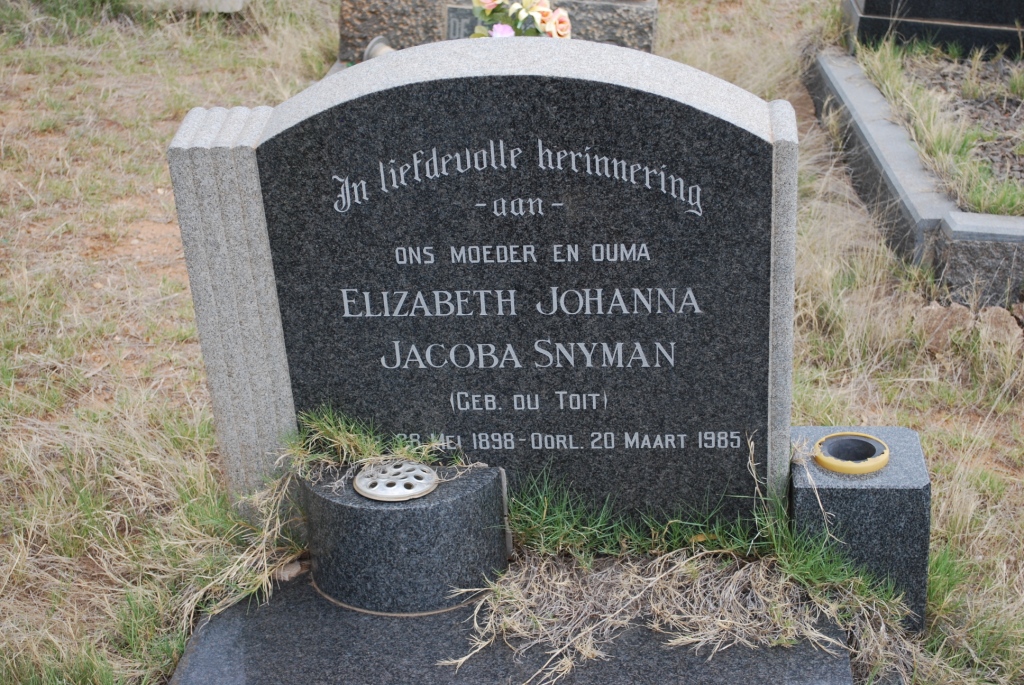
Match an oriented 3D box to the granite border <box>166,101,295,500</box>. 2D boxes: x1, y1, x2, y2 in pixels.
[{"bbox_3d":[-0.337,-0.019,2.237,0.107,0.575,0.105,0,31,7],"label":"granite border"}]

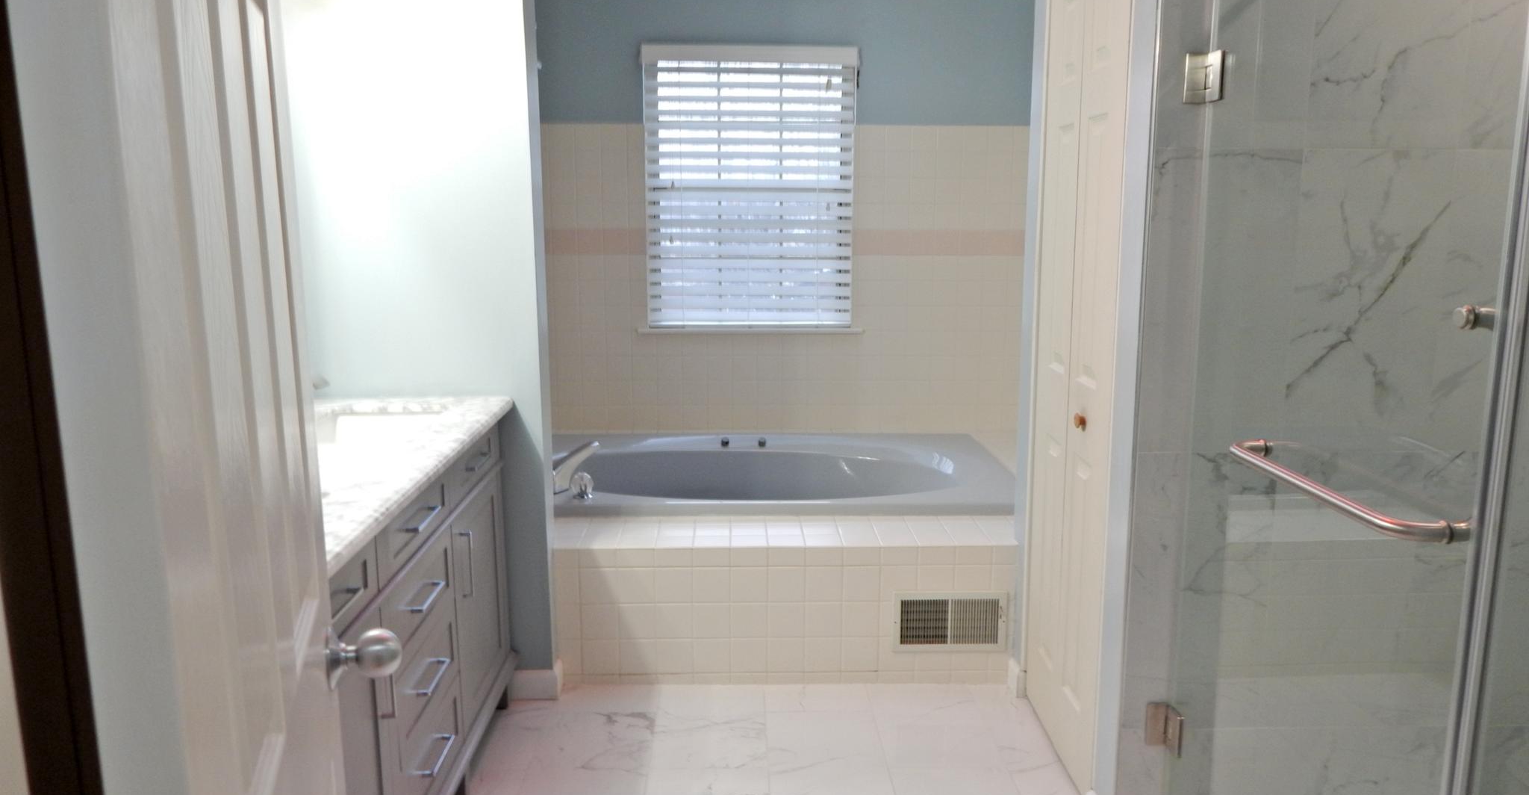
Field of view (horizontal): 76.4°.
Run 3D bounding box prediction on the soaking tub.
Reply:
[{"bbox_3d":[-0.035,0.478,3.705,1.873,0.460,1.030,0,11,-1],"label":"soaking tub"}]

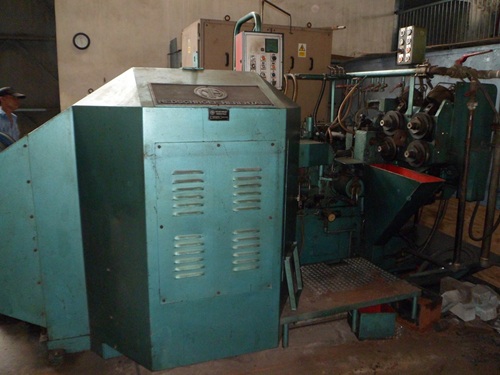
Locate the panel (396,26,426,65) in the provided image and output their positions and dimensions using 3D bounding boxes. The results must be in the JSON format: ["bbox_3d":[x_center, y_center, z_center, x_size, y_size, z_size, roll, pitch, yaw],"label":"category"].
[{"bbox_3d":[1.224,-1.063,2.941,0.130,0.261,0.141,-4,12,-23],"label":"panel"}]

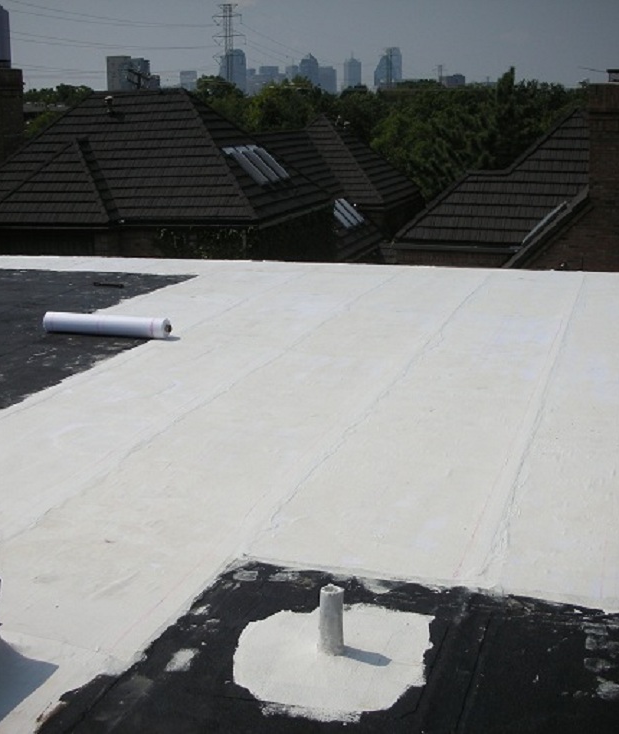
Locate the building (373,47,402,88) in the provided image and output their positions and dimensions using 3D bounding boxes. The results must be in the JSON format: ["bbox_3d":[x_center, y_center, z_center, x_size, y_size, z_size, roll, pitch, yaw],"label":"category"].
[{"bbox_3d":[294.256,-1078.307,3700.000,86.438,216.275,69.150,5,16,19],"label":"building"}]

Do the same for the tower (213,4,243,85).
[{"bbox_3d":[-19.730,-73.570,250.793,8.500,34.500,3.500,-2,15,-4],"label":"tower"}]

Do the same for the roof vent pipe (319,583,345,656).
[{"bbox_3d":[0.067,0.775,3.033,0.073,0.211,0.073,-1,15,1],"label":"roof vent pipe"}]

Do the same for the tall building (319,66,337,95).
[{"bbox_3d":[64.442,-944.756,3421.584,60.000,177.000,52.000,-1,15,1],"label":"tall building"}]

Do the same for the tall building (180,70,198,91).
[{"bbox_3d":[-412.911,-955.252,3400.000,42.066,116.651,33.652,5,16,19],"label":"tall building"}]

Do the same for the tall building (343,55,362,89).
[{"bbox_3d":[174.677,-1156.292,4000.000,59.013,215.623,53.111,5,16,19],"label":"tall building"}]

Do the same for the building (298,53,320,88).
[{"bbox_3d":[0.153,-1009.920,3500.000,59.128,185.094,53.216,5,16,19],"label":"building"}]

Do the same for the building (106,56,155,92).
[{"bbox_3d":[-185.676,-290.108,1044.820,50.000,70.000,36.000,-3,15,-9],"label":"building"}]

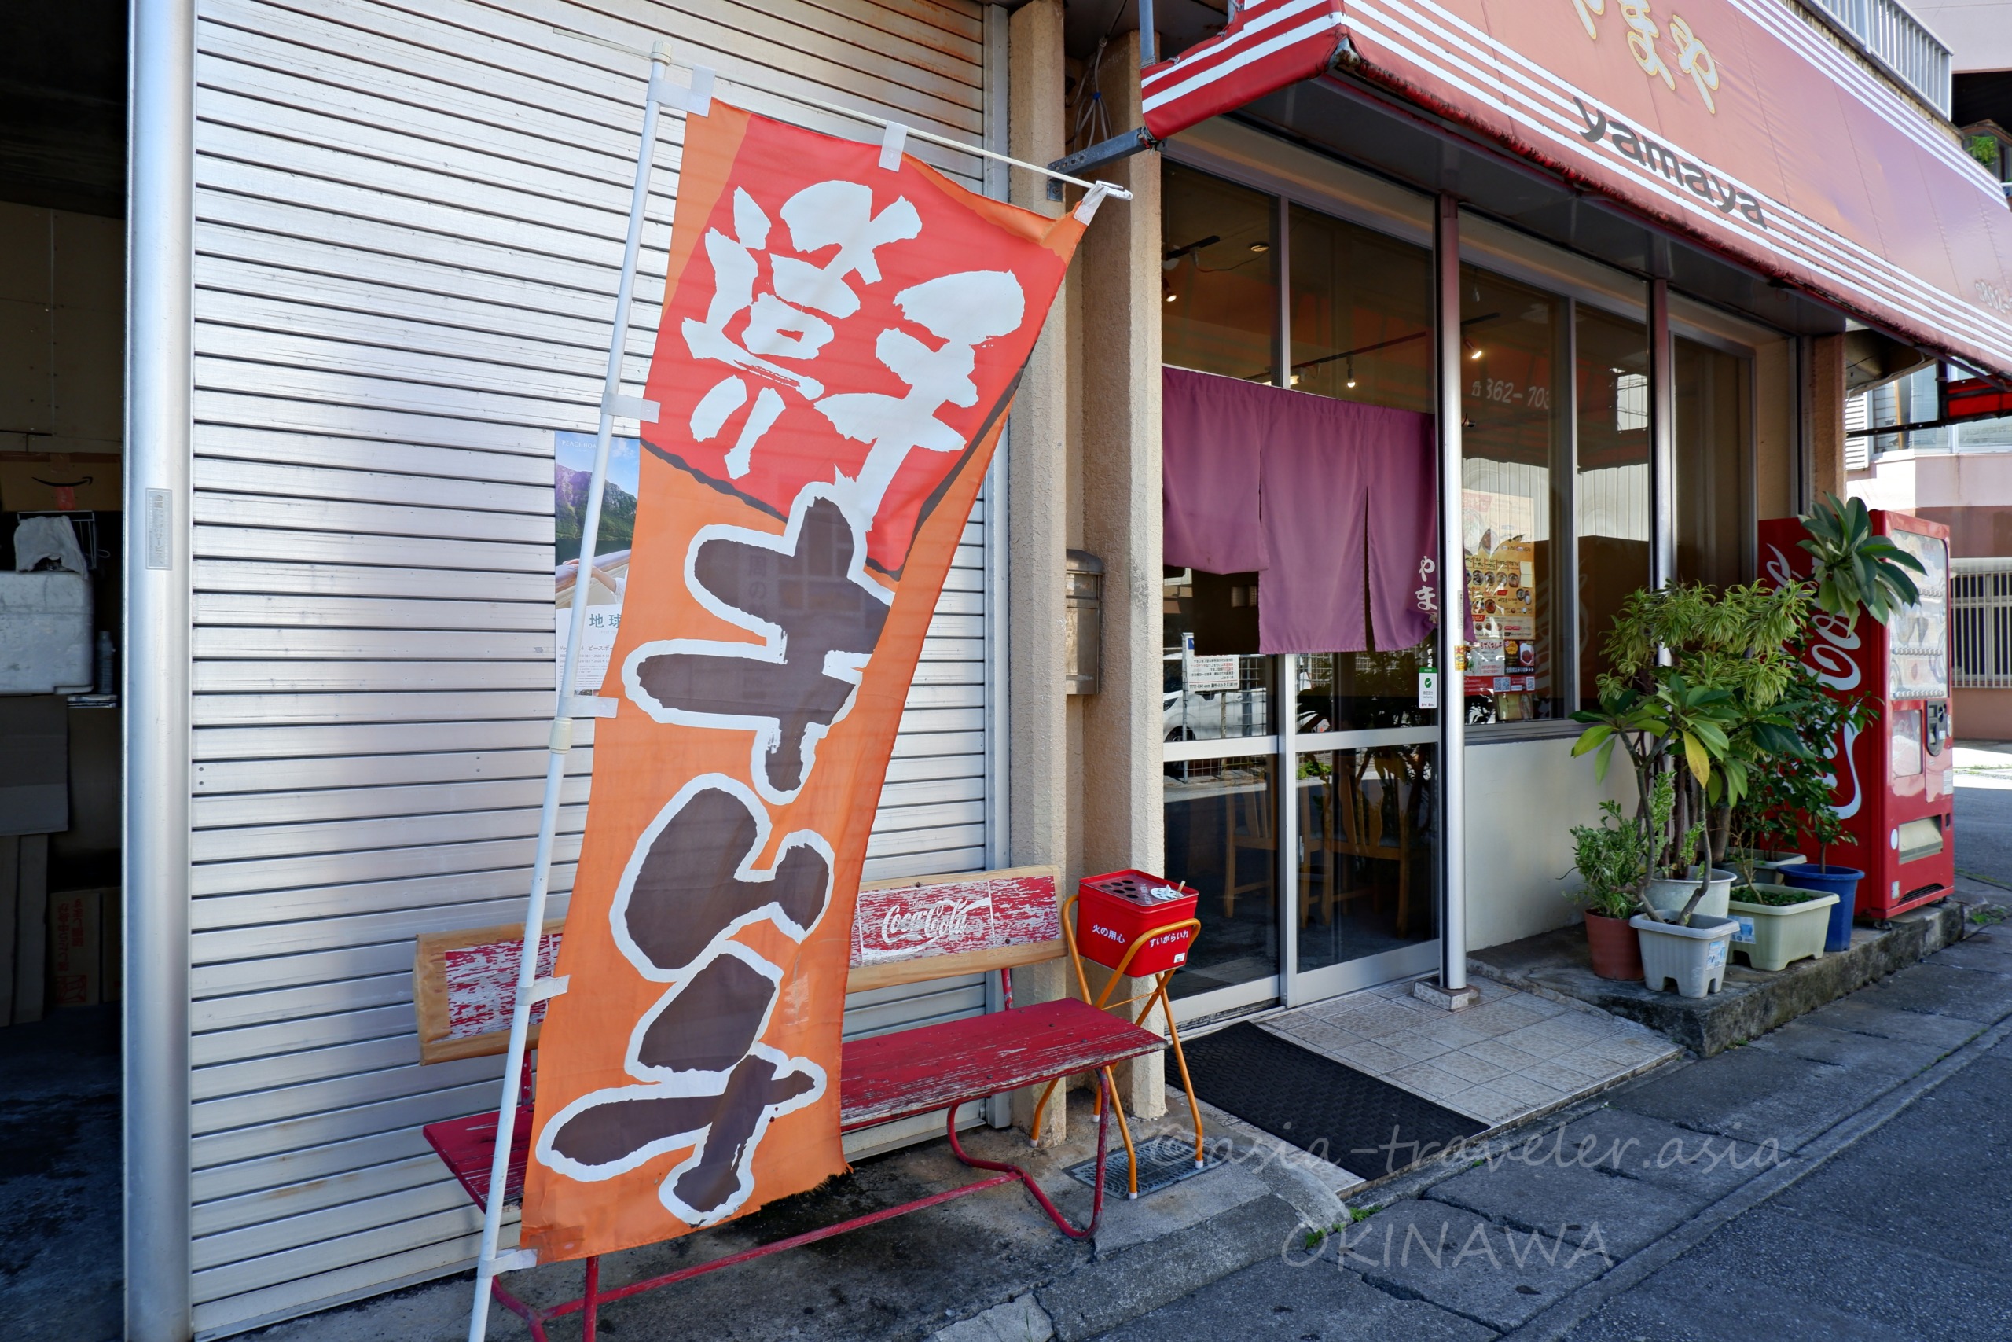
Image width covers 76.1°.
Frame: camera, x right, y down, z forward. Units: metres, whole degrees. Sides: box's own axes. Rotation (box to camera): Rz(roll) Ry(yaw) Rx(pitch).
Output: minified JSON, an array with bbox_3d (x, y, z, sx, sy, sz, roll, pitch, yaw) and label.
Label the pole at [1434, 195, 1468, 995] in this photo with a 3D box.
[{"bbox_3d":[1.651,-0.286,4.727,0.070,2.895,0.085,0,0,-38],"label":"pole"}]

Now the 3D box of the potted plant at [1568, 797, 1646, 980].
[{"bbox_3d":[2.275,0.805,4.794,0.280,0.655,0.280,0,0,-38],"label":"potted plant"}]

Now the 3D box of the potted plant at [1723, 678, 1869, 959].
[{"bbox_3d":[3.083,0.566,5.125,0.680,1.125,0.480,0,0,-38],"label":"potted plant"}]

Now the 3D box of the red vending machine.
[{"bbox_3d":[4.068,0.212,6.135,0.940,1.830,0.520,0,0,-38],"label":"red vending machine"}]

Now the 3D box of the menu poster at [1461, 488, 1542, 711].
[{"bbox_3d":[2.058,-0.309,5.384,0.600,0.870,0.010,0,0,-38],"label":"menu poster"}]

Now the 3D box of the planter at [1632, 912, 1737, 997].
[{"bbox_3d":[2.414,1.011,4.571,0.280,0.240,0.290,0,0,-38],"label":"planter"}]

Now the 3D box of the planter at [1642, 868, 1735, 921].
[{"bbox_3d":[2.601,0.953,4.866,0.320,0.355,0.320,0,0,-38],"label":"planter"}]

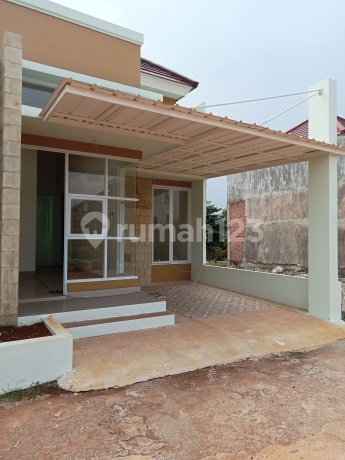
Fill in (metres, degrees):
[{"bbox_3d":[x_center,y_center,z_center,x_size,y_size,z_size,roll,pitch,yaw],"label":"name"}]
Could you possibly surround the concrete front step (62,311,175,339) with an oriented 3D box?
[{"bbox_3d":[-0.823,1.406,5.476,1.884,0.157,0.275,1,-1,-33],"label":"concrete front step"}]

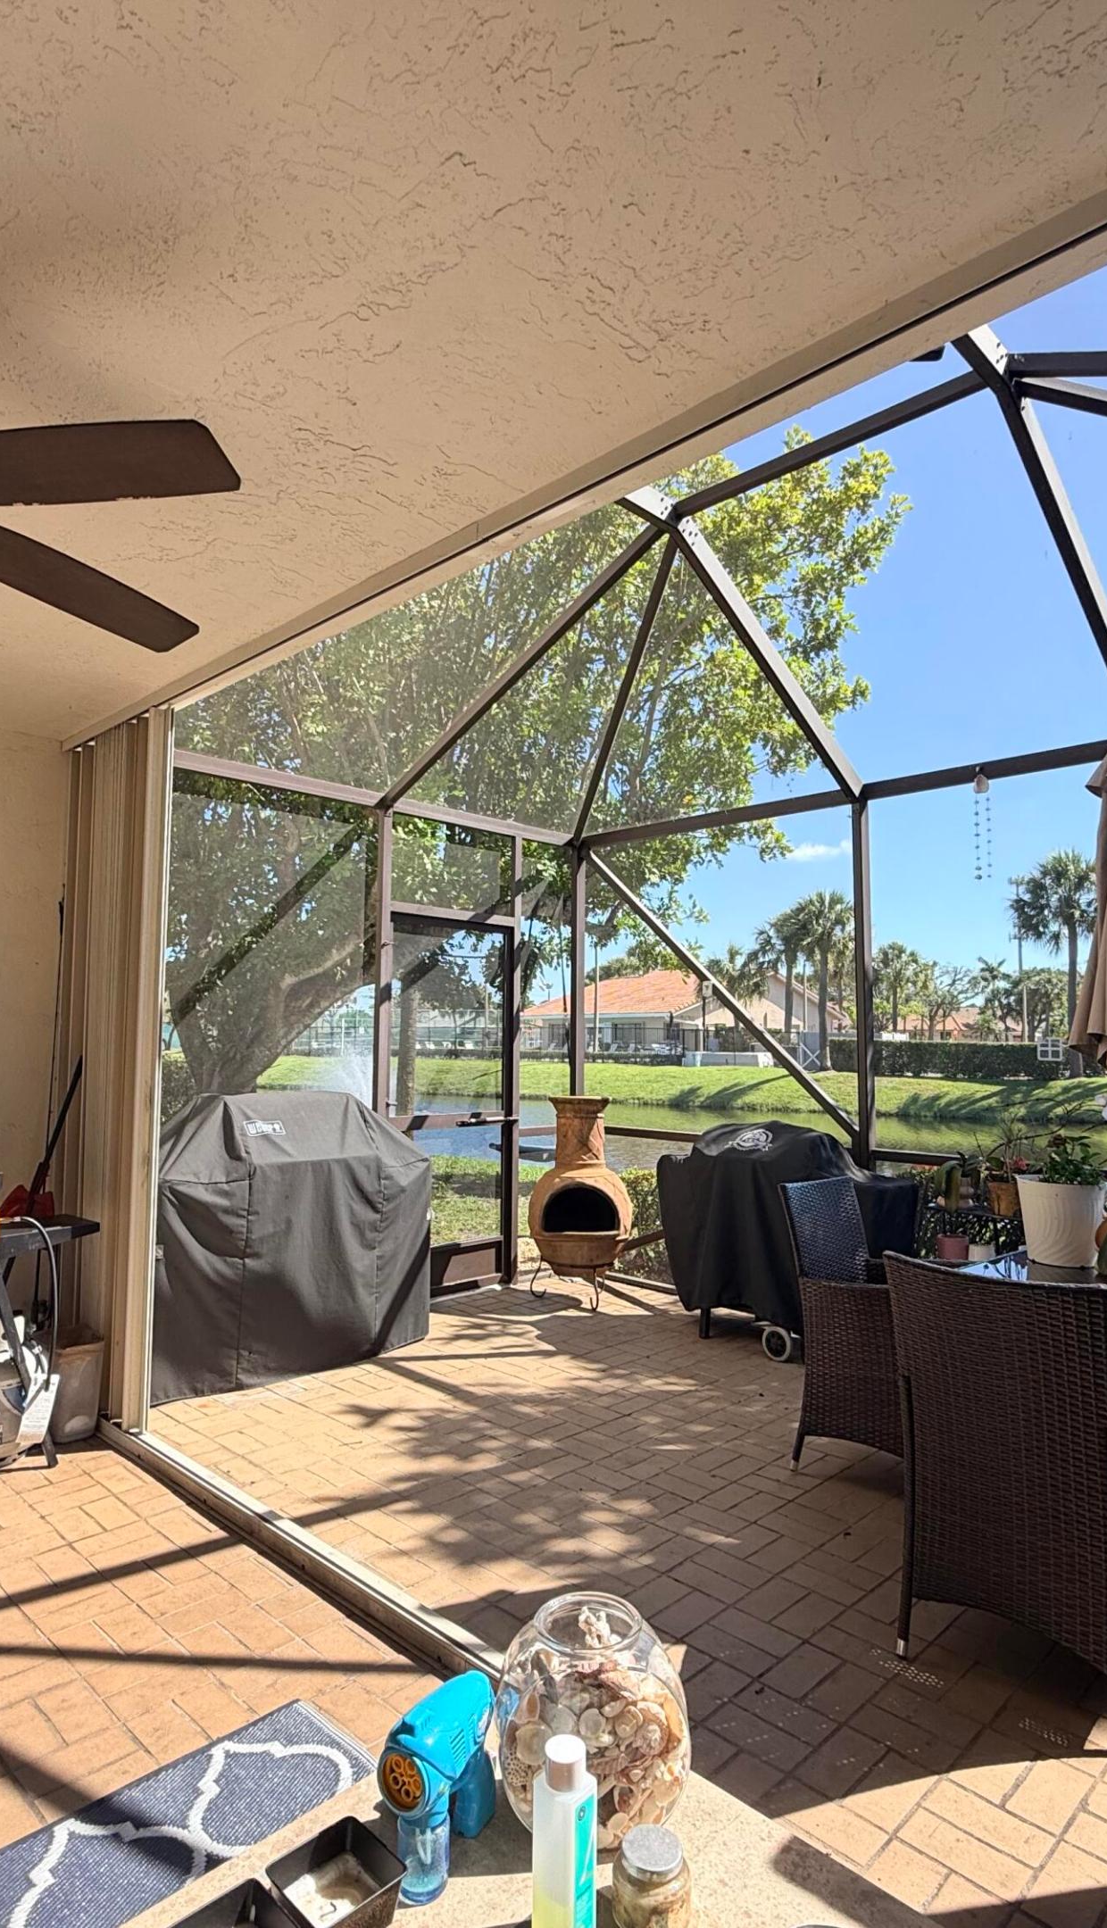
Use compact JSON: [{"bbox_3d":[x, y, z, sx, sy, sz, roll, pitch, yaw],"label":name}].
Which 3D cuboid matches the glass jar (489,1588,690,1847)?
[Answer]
[{"bbox_3d":[0.035,0.671,0.932,0.175,0.160,0.175,0,-4,0],"label":"glass jar"}]

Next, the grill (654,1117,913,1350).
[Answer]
[{"bbox_3d":[1.059,1.229,4.711,1.270,1.010,0.620,-4,-6,45],"label":"grill"}]

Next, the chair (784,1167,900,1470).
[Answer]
[{"bbox_3d":[1.122,1.188,3.388,0.610,0.900,0.550,-4,-6,45],"label":"chair"}]

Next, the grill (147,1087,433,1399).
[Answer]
[{"bbox_3d":[-1.232,1.139,4.546,0.630,1.125,1.310,-4,-6,45],"label":"grill"}]

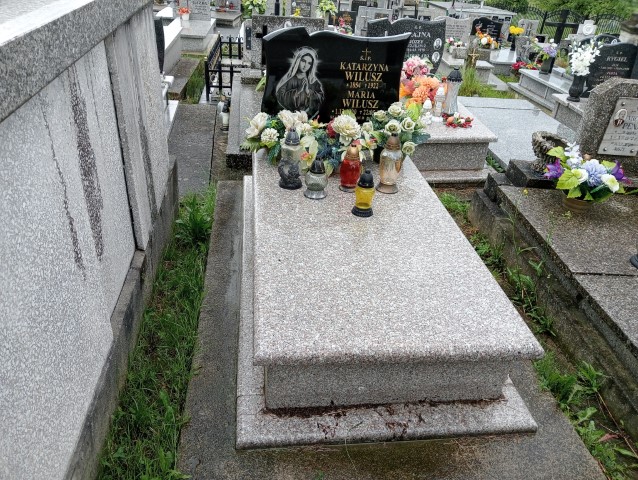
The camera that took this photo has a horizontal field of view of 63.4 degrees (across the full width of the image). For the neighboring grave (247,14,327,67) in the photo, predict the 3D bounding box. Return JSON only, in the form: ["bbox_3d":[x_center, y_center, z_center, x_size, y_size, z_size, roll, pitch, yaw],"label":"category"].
[{"bbox_3d":[-0.360,-2.289,5.996,0.798,0.578,0.158,0,29,-8],"label":"neighboring grave"}]

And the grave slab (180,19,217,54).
[{"bbox_3d":[-2.200,-3.374,8.492,0.840,0.238,1.942,0,29,-8],"label":"grave slab"}]

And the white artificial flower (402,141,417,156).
[{"bbox_3d":[0.526,-0.532,3.004,0.072,0.075,0.060,-1,31,-7],"label":"white artificial flower"}]

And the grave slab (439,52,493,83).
[{"bbox_3d":[2.257,-2.814,8.309,0.715,0.245,1.627,4,29,-1],"label":"grave slab"}]

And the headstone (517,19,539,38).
[{"bbox_3d":[4.441,-4.403,10.863,0.446,0.433,0.105,4,29,-1],"label":"headstone"}]

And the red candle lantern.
[{"bbox_3d":[0.159,-0.362,2.566,0.105,0.240,0.105,-1,31,-7],"label":"red candle lantern"}]

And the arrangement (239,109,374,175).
[{"bbox_3d":[-0.068,-0.574,2.874,0.710,0.260,0.320,-1,31,-7],"label":"arrangement"}]

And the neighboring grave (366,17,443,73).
[{"bbox_3d":[0.807,-1.754,4.811,0.700,0.588,0.120,-1,31,-7],"label":"neighboring grave"}]

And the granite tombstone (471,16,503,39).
[{"bbox_3d":[3.276,-3.993,9.877,0.626,0.483,0.105,4,29,-1],"label":"granite tombstone"}]

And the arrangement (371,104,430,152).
[{"bbox_3d":[0.467,-0.634,3.014,0.320,0.270,0.250,-1,31,-7],"label":"arrangement"}]

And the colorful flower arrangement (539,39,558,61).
[{"bbox_3d":[3.637,-3.019,8.187,0.250,0.270,0.230,-1,31,-7],"label":"colorful flower arrangement"}]

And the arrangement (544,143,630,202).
[{"bbox_3d":[1.605,-0.378,3.048,0.462,0.367,0.367,2,29,-4],"label":"arrangement"}]

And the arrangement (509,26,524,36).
[{"bbox_3d":[3.866,-4.082,10.114,0.240,0.180,0.220,-1,31,-7],"label":"arrangement"}]

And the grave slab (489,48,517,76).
[{"bbox_3d":[3.463,-3.374,9.853,0.850,0.280,1.500,1,31,-5],"label":"grave slab"}]

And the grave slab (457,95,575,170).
[{"bbox_3d":[1.858,-0.991,4.891,1.000,0.120,2.050,2,31,-4],"label":"grave slab"}]

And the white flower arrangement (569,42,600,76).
[{"bbox_3d":[2.821,-1.910,5.431,0.326,0.357,0.273,2,29,-4],"label":"white flower arrangement"}]

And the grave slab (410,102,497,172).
[{"bbox_3d":[0.837,-1.094,4.694,0.892,0.299,1.837,2,29,-4],"label":"grave slab"}]

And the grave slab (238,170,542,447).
[{"bbox_3d":[0.138,-0.020,2.624,1.050,0.372,2.210,0,29,-8],"label":"grave slab"}]

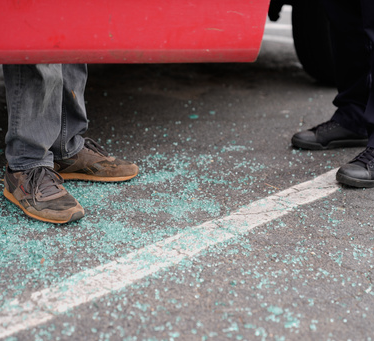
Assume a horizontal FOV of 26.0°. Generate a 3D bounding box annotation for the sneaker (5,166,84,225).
[{"bbox_3d":[-0.399,0.059,2.235,0.303,0.112,0.110,18,25,39],"label":"sneaker"}]

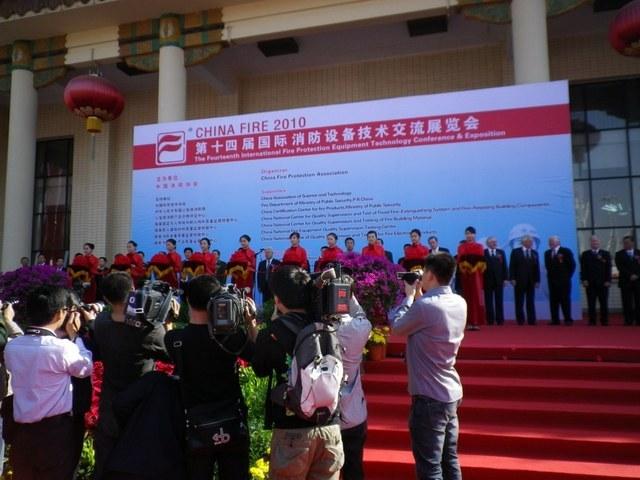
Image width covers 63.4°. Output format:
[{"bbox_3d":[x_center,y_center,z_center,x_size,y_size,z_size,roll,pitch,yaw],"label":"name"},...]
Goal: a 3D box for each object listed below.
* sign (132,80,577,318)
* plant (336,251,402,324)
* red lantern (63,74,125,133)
[{"bbox_3d":[0.235,-0.709,12.630,10.950,5.250,0.150,-2,-6,15],"label":"sign"},{"bbox_3d":[0.683,0.737,7.000,0.950,1.100,0.920,-2,-6,15],"label":"plant"},{"bbox_3d":[-6.775,-4.077,15.486,1.660,1.650,1.660,-2,-6,15],"label":"red lantern"}]

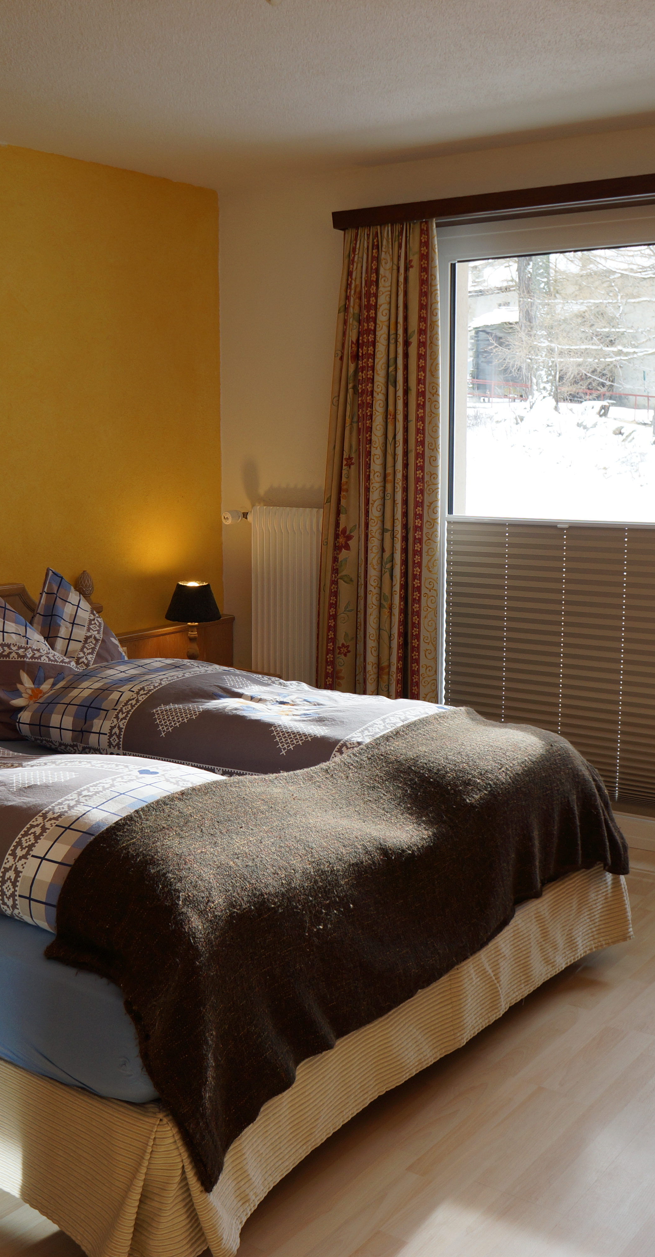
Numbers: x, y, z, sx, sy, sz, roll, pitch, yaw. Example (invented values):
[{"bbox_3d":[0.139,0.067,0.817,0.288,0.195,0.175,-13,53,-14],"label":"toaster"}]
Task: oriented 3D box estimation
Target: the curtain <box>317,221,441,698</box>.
[{"bbox_3d":[0.185,-0.365,4.566,0.560,2.105,0.170,6,11,34],"label":"curtain"}]

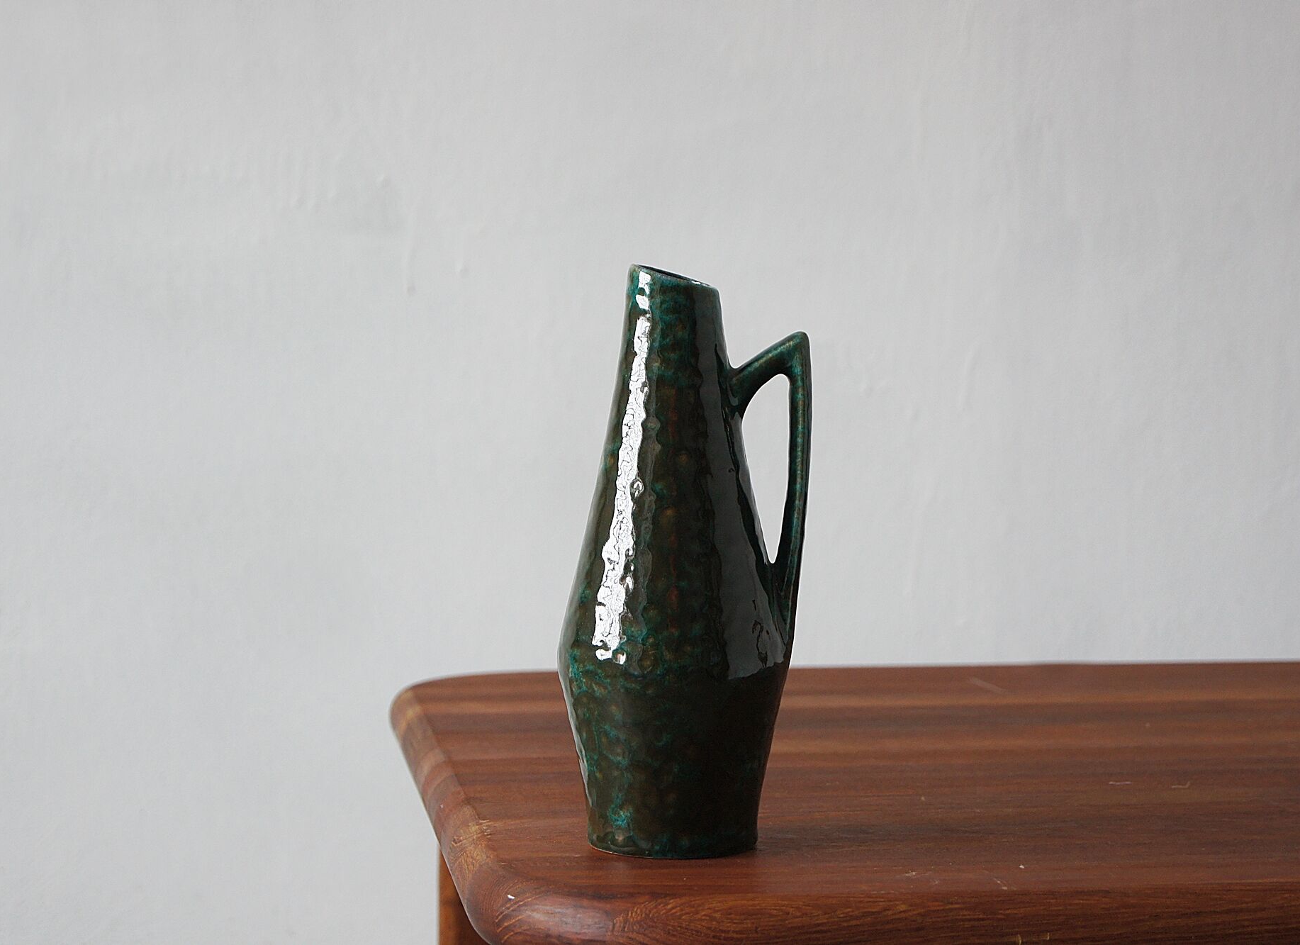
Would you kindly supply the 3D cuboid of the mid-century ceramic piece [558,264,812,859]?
[{"bbox_3d":[0.013,0.032,1.224,0.096,0.220,0.089,1,4,8],"label":"mid-century ceramic piece"}]

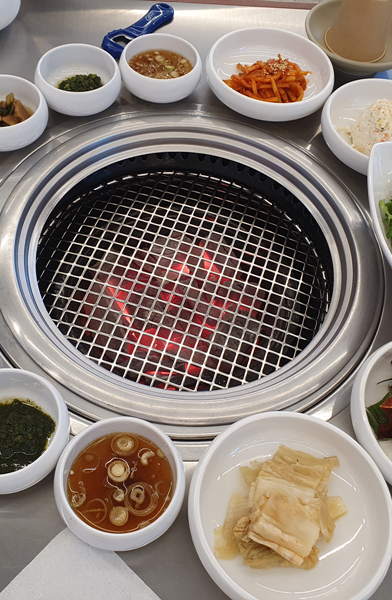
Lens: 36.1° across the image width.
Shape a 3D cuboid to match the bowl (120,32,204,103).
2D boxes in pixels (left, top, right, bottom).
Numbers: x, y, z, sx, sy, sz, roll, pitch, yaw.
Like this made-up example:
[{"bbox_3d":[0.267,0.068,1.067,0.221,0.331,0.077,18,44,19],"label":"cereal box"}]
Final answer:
[{"bbox_3d":[-0.039,-0.250,0.657,0.088,0.038,0.088,2,57,-3],"label":"bowl"}]

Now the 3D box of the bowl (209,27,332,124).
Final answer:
[{"bbox_3d":[0.082,-0.248,0.670,0.140,0.034,0.140,2,57,-3],"label":"bowl"}]

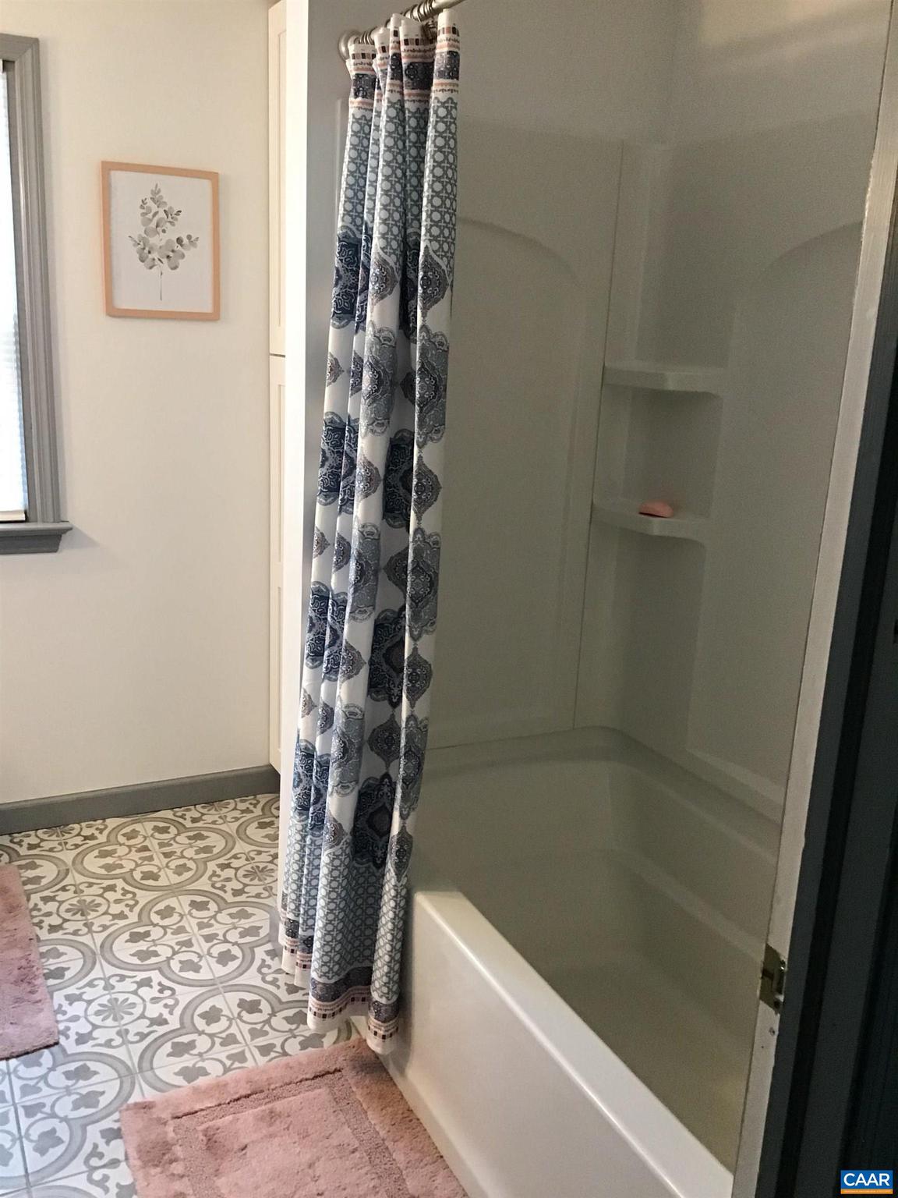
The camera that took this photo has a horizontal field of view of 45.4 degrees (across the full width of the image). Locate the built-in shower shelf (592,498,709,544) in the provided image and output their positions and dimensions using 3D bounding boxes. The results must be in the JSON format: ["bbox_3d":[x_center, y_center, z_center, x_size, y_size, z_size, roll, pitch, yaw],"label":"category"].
[{"bbox_3d":[0.465,-0.178,2.473,0.129,0.052,0.270,-7,17,-34],"label":"built-in shower shelf"}]

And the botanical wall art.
[{"bbox_3d":[-0.750,-0.929,2.814,0.296,0.374,0.020,-5,16,-26],"label":"botanical wall art"}]

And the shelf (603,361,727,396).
[{"bbox_3d":[0.480,-0.490,2.393,0.129,0.050,0.270,-7,17,-34],"label":"shelf"}]

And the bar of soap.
[{"bbox_3d":[0.468,-0.201,2.425,0.083,0.030,0.054,15,19,39],"label":"bar of soap"}]

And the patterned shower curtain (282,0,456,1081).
[{"bbox_3d":[-0.179,-0.084,2.013,0.184,1.837,0.481,-5,16,-26],"label":"patterned shower curtain"}]

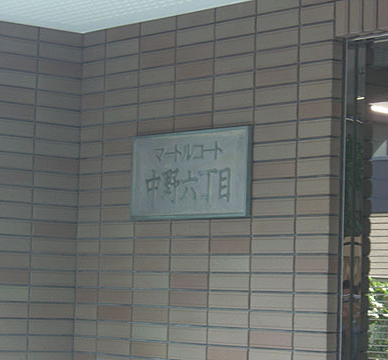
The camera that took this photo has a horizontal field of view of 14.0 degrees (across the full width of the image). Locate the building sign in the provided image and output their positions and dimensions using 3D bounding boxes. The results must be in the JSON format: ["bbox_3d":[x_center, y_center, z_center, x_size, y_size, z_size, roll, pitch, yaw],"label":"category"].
[{"bbox_3d":[-0.022,-0.018,6.094,0.025,0.336,0.705,5,-5,-39],"label":"building sign"}]

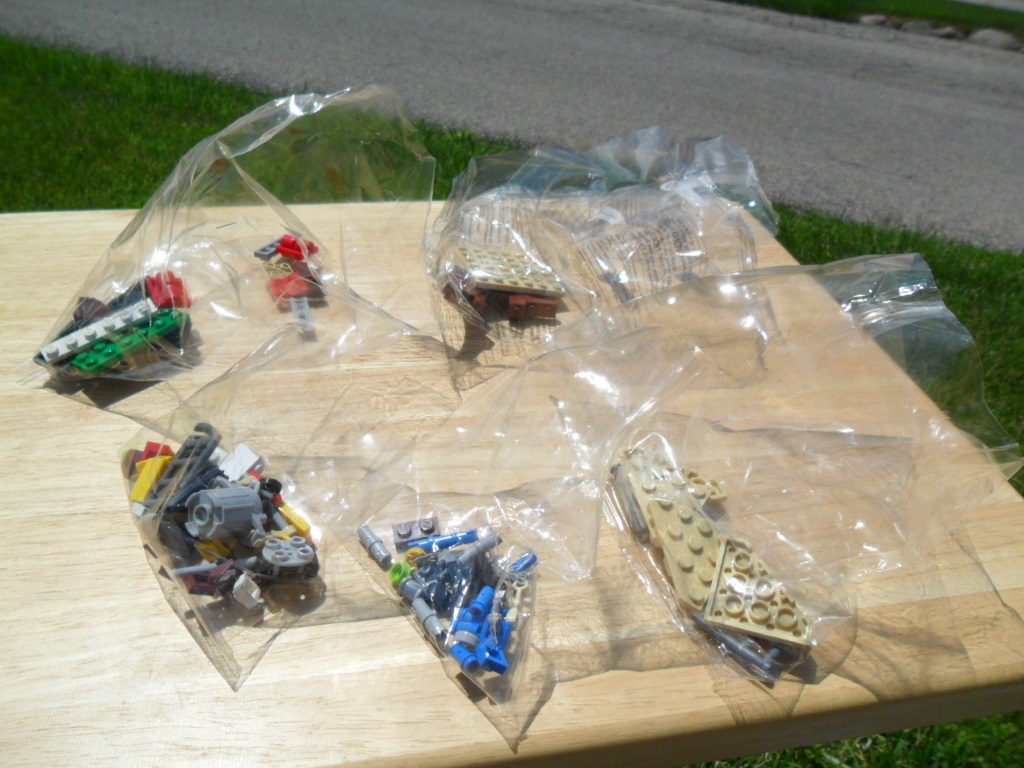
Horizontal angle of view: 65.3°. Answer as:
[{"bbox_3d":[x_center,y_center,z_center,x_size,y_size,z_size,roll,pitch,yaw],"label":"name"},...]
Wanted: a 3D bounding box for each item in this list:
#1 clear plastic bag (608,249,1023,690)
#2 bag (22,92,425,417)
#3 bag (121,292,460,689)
[{"bbox_3d":[0.109,0.020,0.279,0.122,0.079,0.114,-15,40,-23],"label":"clear plastic bag"},{"bbox_3d":[-0.118,-0.060,0.348,0.152,0.103,0.122,8,37,6],"label":"bag"},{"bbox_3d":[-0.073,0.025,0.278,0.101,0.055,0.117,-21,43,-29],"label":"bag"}]

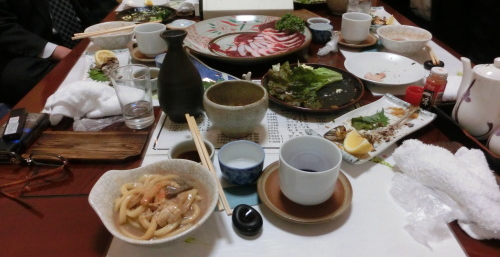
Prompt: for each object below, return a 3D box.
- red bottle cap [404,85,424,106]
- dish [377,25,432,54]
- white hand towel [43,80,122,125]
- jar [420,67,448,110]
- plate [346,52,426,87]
[{"bbox_3d":[0.299,-0.059,0.632,0.031,0.024,0.031,0,34,0],"label":"red bottle cap"},{"bbox_3d":[0.419,-0.240,0.953,0.139,0.048,0.139,0,33,0],"label":"dish"},{"bbox_3d":[-0.302,-0.052,0.661,0.168,0.050,0.092,-8,34,-13],"label":"white hand towel"},{"bbox_3d":[0.365,-0.080,0.681,0.041,0.075,0.041,0,33,0],"label":"jar"},{"bbox_3d":[0.312,-0.134,0.812,0.178,0.023,0.178,0,33,0],"label":"plate"}]

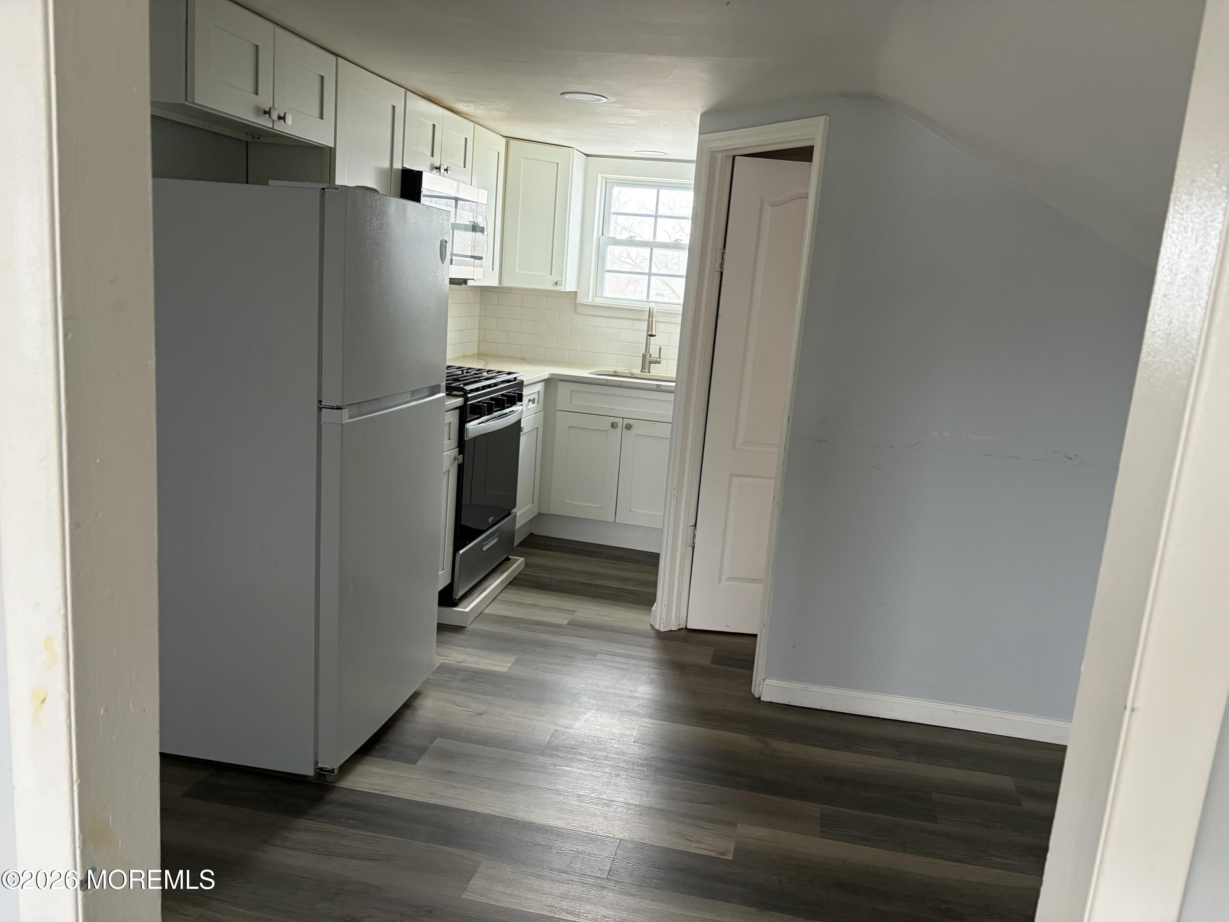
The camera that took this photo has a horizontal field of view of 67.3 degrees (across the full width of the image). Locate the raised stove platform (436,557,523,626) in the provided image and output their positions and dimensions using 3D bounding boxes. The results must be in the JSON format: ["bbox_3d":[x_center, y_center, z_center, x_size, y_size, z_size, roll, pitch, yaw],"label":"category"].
[{"bbox_3d":[-0.598,0.578,4.216,0.150,0.063,0.795,7,12,11],"label":"raised stove platform"}]

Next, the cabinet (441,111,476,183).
[{"bbox_3d":[-0.870,-1.449,4.290,0.320,0.303,0.381,7,12,11],"label":"cabinet"}]

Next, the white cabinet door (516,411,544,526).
[{"bbox_3d":[-0.463,0.047,4.837,0.025,0.577,0.442,7,12,11],"label":"white cabinet door"}]

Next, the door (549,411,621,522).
[{"bbox_3d":[-0.152,0.031,5.038,0.367,0.577,0.023,7,12,11],"label":"door"}]

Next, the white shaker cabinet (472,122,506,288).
[{"bbox_3d":[-0.801,-1.296,4.730,0.320,0.766,0.439,7,12,11],"label":"white shaker cabinet"}]

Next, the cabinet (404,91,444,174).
[{"bbox_3d":[-0.951,-1.382,3.924,0.320,0.303,0.381,7,12,11],"label":"cabinet"}]

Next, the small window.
[{"bbox_3d":[0.219,-1.266,5.394,0.633,0.683,0.090,7,12,11],"label":"small window"}]

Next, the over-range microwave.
[{"bbox_3d":[-0.903,-1.051,4.156,0.400,0.422,0.762,7,12,11],"label":"over-range microwave"}]

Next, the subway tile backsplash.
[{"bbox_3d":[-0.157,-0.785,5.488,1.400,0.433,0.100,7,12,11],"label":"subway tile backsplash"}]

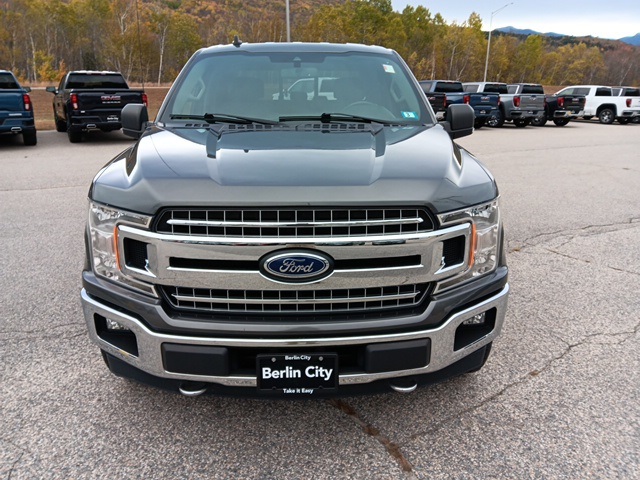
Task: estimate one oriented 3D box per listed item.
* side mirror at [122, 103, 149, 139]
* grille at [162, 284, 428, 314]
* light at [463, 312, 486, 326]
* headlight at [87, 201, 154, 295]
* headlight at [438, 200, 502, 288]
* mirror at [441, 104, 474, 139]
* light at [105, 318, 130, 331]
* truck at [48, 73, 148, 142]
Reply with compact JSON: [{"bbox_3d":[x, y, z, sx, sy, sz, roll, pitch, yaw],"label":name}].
[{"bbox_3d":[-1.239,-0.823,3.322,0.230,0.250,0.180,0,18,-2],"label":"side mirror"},{"bbox_3d":[-0.085,0.212,1.877,1.010,0.120,0.100,0,18,-2],"label":"grille"},{"bbox_3d":[0.664,0.338,2.103,0.105,0.070,0.090,0,18,-2],"label":"light"},{"bbox_3d":[-0.820,0.017,1.966,0.400,0.360,0.350,0,18,-2],"label":"headlight"},{"bbox_3d":[0.639,0.014,2.021,0.400,0.360,0.350,0,18,-2],"label":"headlight"},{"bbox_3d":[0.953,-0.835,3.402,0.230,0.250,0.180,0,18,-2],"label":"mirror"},{"bbox_3d":[-0.849,0.341,2.046,0.105,0.070,0.090,0,18,-2],"label":"light"},{"bbox_3d":[-6.953,-4.208,14.927,2.050,1.930,5.880,-10,20,-30],"label":"truck"}]

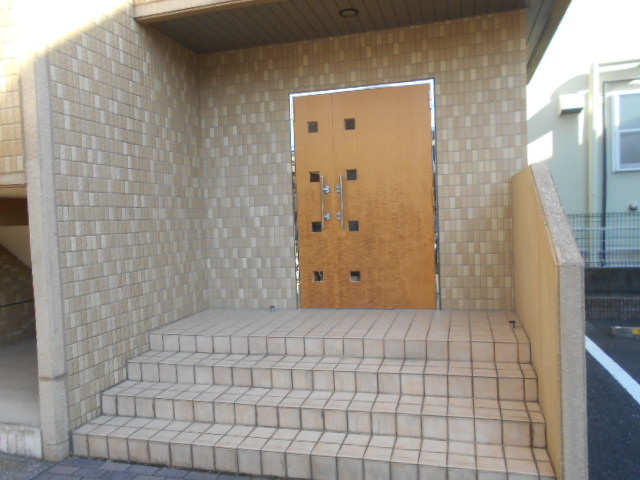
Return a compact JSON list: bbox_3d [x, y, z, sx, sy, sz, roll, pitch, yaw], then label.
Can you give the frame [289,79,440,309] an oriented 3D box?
[{"bbox_3d":[0.420,-0.389,4.594,1.385,2.110,0.130,-2,2,15],"label":"frame"}]

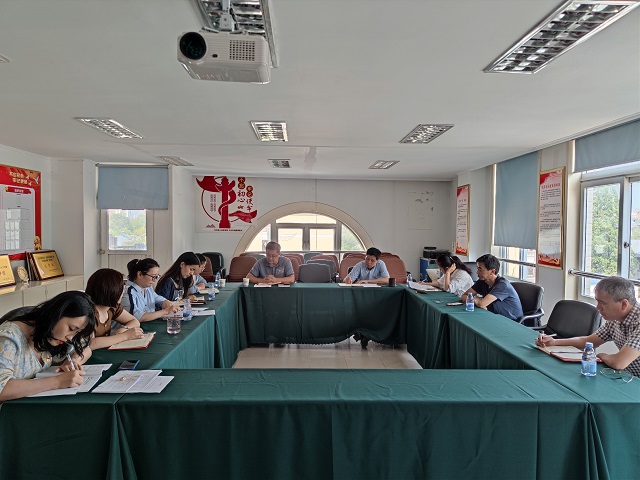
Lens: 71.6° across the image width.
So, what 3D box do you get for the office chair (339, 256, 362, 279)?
[{"bbox_3d":[0.571,0.770,6.933,0.580,1.000,0.640,1,2,-2],"label":"office chair"}]

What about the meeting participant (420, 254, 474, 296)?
[{"bbox_3d":[1.540,0.756,5.279,0.730,1.180,0.520,0,2,-6],"label":"meeting participant"}]

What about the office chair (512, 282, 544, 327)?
[{"bbox_3d":[1.693,0.892,4.195,0.600,0.950,0.580,1,2,-6],"label":"office chair"}]

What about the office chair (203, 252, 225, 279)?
[{"bbox_3d":[-1.982,0.736,7.965,0.580,0.990,0.620,1,2,13],"label":"office chair"}]

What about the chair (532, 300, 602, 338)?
[{"bbox_3d":[1.717,0.941,3.208,0.600,0.940,0.580,-1,2,-40],"label":"chair"}]

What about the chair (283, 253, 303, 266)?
[{"bbox_3d":[-0.521,0.759,7.514,0.580,1.000,0.620,1,2,-2],"label":"chair"}]

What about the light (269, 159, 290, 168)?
[{"bbox_3d":[-0.625,-1.242,7.139,0.330,0.080,0.970,1,2,-2],"label":"light"}]

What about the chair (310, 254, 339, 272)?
[{"bbox_3d":[0.088,0.756,7.137,0.560,0.980,0.600,1,2,-2],"label":"chair"}]

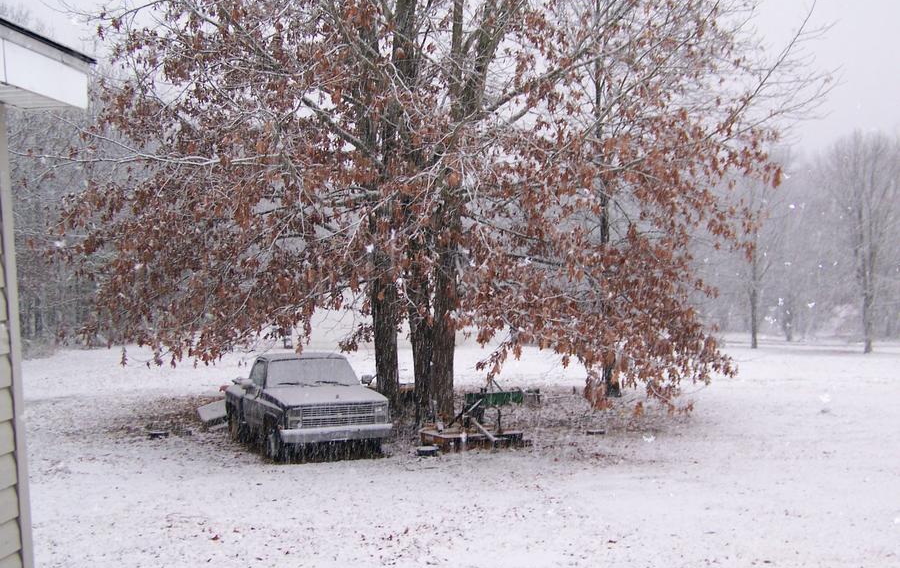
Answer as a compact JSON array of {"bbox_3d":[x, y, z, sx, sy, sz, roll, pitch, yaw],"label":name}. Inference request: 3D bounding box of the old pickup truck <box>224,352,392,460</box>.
[{"bbox_3d":[-2.814,2.190,22.240,2.040,1.760,4.920,-1,0,-22],"label":"old pickup truck"}]

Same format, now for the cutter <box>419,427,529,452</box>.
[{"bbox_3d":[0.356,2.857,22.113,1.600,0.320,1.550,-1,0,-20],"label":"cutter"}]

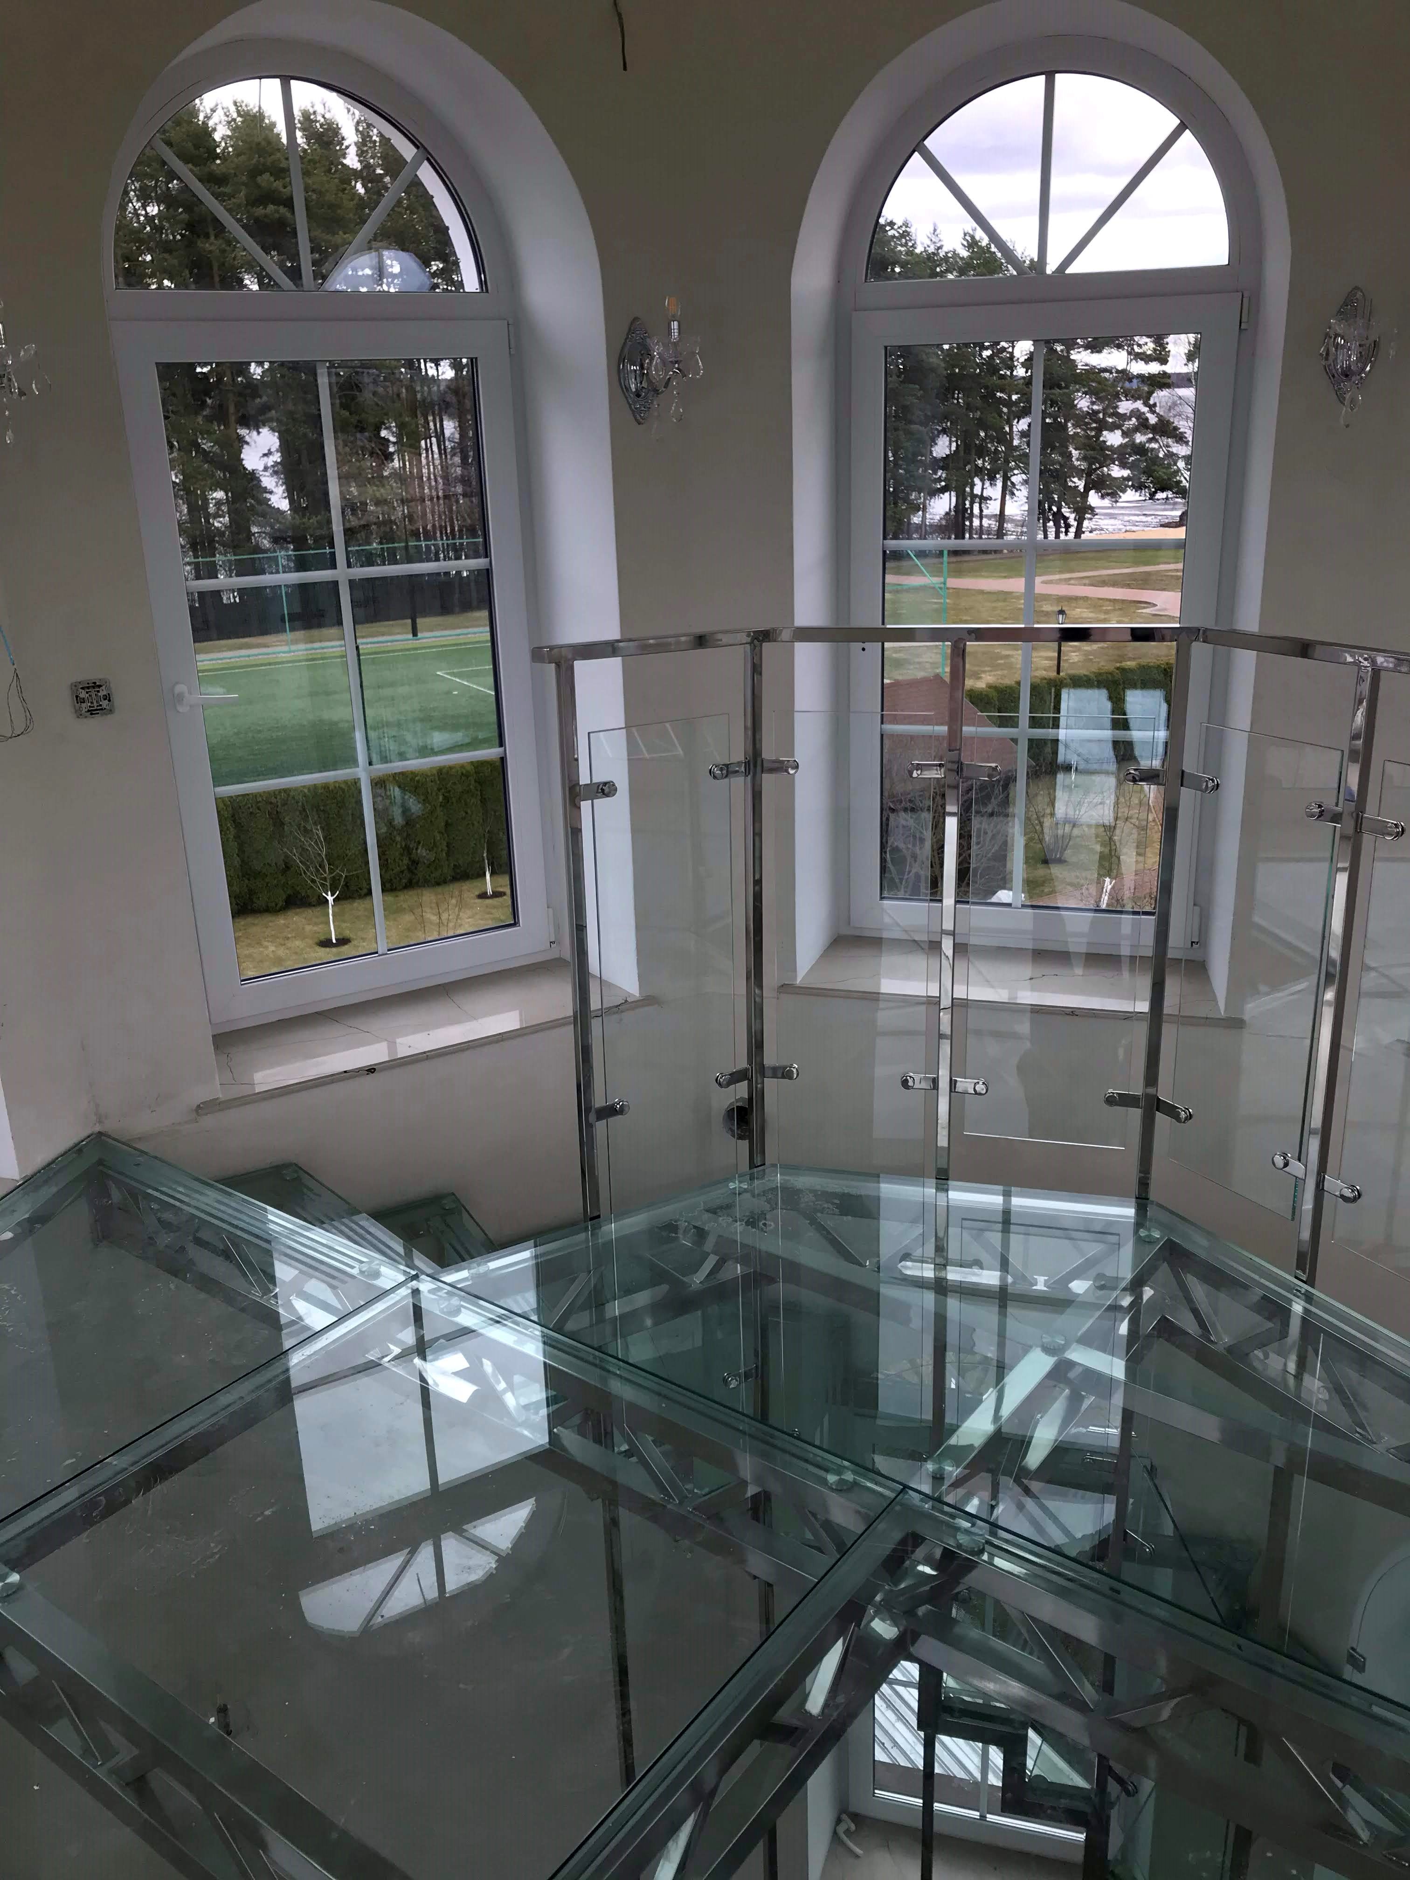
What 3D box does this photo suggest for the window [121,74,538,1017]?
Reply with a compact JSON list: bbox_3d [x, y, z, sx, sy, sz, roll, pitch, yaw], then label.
[{"bbox_3d":[-0.833,-0.861,3.548,0.924,2.111,0.090,-12,22,-28],"label":"window"}]

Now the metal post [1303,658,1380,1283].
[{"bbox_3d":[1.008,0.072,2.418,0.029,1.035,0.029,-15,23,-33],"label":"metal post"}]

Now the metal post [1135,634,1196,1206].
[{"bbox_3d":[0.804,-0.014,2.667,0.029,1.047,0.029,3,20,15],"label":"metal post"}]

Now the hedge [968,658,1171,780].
[{"bbox_3d":[7.430,-4.599,32.002,6.000,2.080,0.950,-13,22,-29],"label":"hedge"}]

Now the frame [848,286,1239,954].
[{"bbox_3d":[0.810,-0.753,3.824,0.917,1.624,0.090,4,20,17],"label":"frame"}]

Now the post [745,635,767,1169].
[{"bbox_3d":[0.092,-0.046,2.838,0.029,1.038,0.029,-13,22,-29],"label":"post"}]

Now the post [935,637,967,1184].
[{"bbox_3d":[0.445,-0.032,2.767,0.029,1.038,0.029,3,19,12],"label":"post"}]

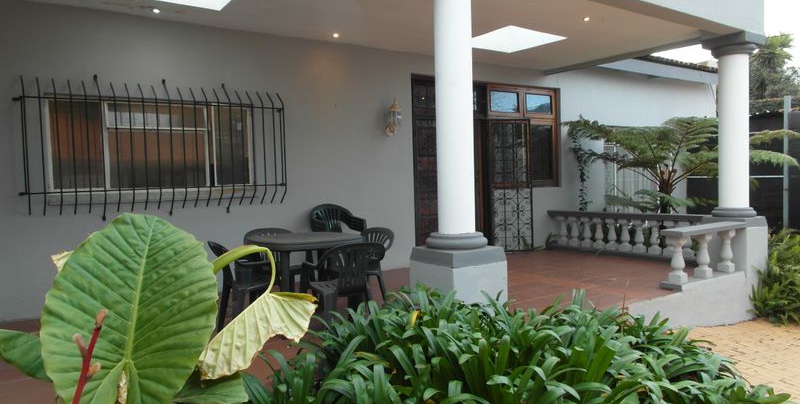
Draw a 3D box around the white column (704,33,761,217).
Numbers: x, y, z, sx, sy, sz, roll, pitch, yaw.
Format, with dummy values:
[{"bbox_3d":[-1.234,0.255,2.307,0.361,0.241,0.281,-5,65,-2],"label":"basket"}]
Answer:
[{"bbox_3d":[4.027,-0.878,6.398,0.460,2.124,0.460,-3,3,-34],"label":"white column"}]

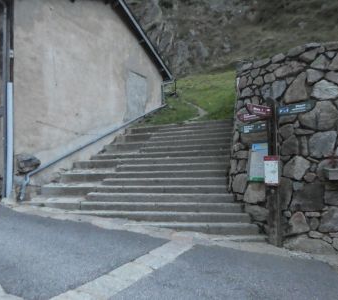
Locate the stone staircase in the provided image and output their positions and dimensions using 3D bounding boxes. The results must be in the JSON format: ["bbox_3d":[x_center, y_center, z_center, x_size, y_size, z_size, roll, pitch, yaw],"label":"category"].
[{"bbox_3d":[-0.437,0.338,7.629,5.430,2.620,4.280,-1,-1,15],"label":"stone staircase"}]

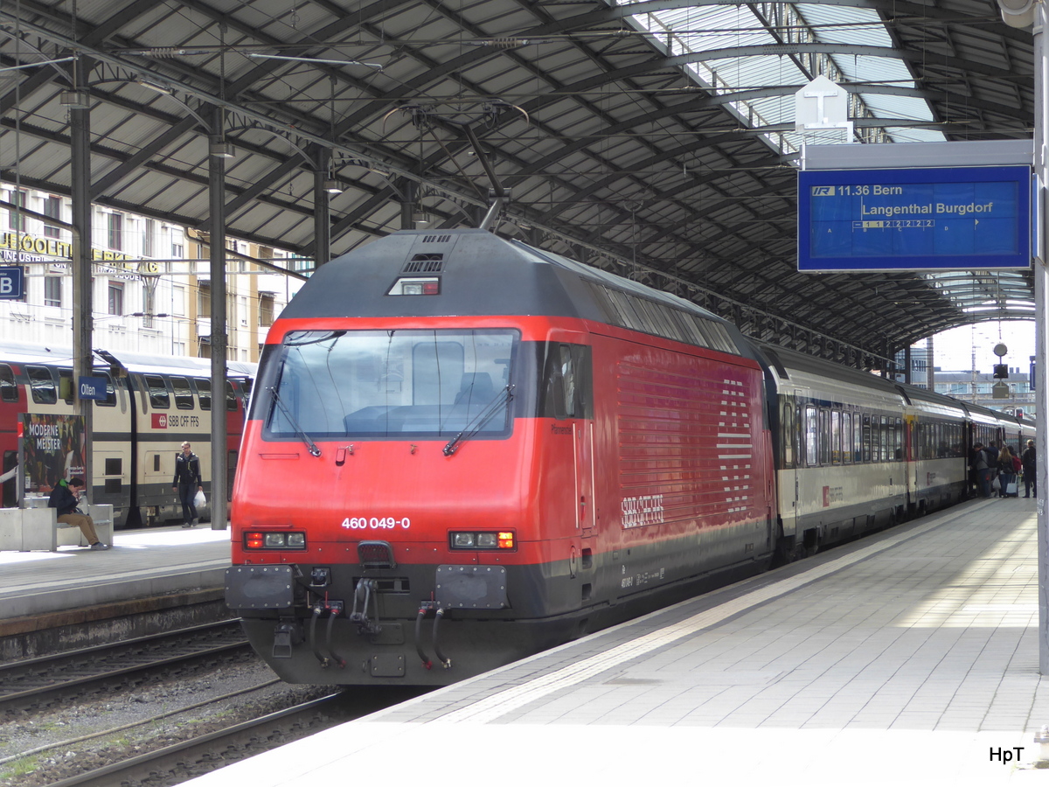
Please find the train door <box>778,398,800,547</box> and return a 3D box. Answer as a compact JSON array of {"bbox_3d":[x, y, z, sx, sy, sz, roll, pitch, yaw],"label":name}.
[{"bbox_3d":[3.787,1.122,42.600,0.100,2.130,0.950,-1,-1,17],"label":"train door"}]

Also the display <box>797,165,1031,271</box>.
[{"bbox_3d":[2.670,-1.195,20.350,1.560,0.680,0.280,-1,-1,11],"label":"display"}]

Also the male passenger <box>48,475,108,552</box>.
[{"bbox_3d":[-7.085,1.901,47.150,0.880,1.160,0.500,-1,-1,11],"label":"male passenger"}]

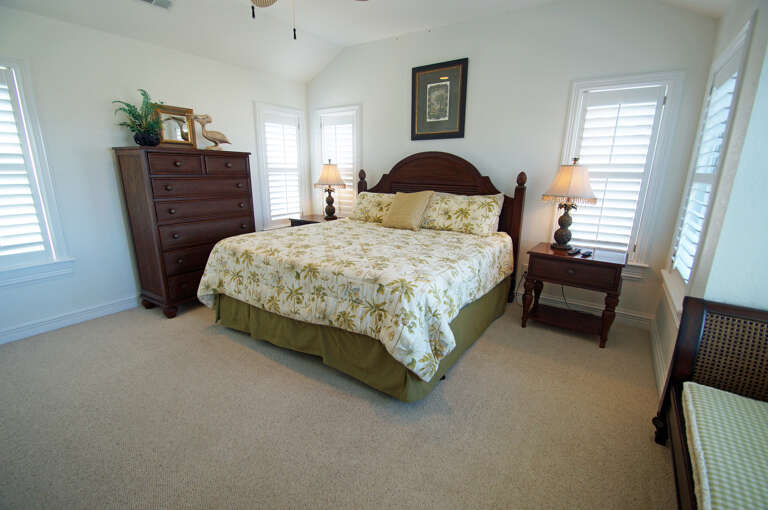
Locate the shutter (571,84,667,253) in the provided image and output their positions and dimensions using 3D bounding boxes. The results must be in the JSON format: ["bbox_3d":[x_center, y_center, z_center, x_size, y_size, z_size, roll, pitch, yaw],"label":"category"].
[{"bbox_3d":[1.947,-0.673,2.771,0.597,1.435,0.061,10,18,32],"label":"shutter"}]

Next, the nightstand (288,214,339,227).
[{"bbox_3d":[-0.911,-0.129,4.390,0.685,0.705,0.480,9,16,31],"label":"nightstand"}]

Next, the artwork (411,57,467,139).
[{"bbox_3d":[0.590,-1.687,3.524,0.645,0.785,0.035,9,16,31],"label":"artwork"}]

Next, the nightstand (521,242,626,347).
[{"bbox_3d":[1.650,0.328,2.818,0.685,0.705,0.480,9,16,31],"label":"nightstand"}]

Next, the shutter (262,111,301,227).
[{"bbox_3d":[-1.347,-1.147,4.337,0.061,1.439,0.587,10,18,32],"label":"shutter"}]

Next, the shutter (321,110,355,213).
[{"bbox_3d":[-0.642,-1.165,4.444,0.590,1.490,0.060,9,16,31],"label":"shutter"}]

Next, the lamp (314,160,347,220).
[{"bbox_3d":[-0.723,-0.871,4.303,0.340,0.790,0.340,9,16,31],"label":"lamp"}]

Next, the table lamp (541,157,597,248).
[{"bbox_3d":[1.581,-0.434,2.744,0.420,0.775,0.420,10,18,32],"label":"table lamp"}]

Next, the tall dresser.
[{"bbox_3d":[-1.854,-0.265,3.202,0.548,1.469,1.003,10,18,32],"label":"tall dresser"}]

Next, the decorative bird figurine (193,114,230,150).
[{"bbox_3d":[-1.700,-1.201,3.193,0.119,0.367,0.380,10,18,32],"label":"decorative bird figurine"}]

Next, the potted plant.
[{"bbox_3d":[-2.087,-1.151,2.727,0.330,0.480,0.360,9,16,31],"label":"potted plant"}]

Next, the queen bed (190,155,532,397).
[{"bbox_3d":[-0.059,-0.198,2.921,2.112,1.530,2.132,10,18,32],"label":"queen bed"}]

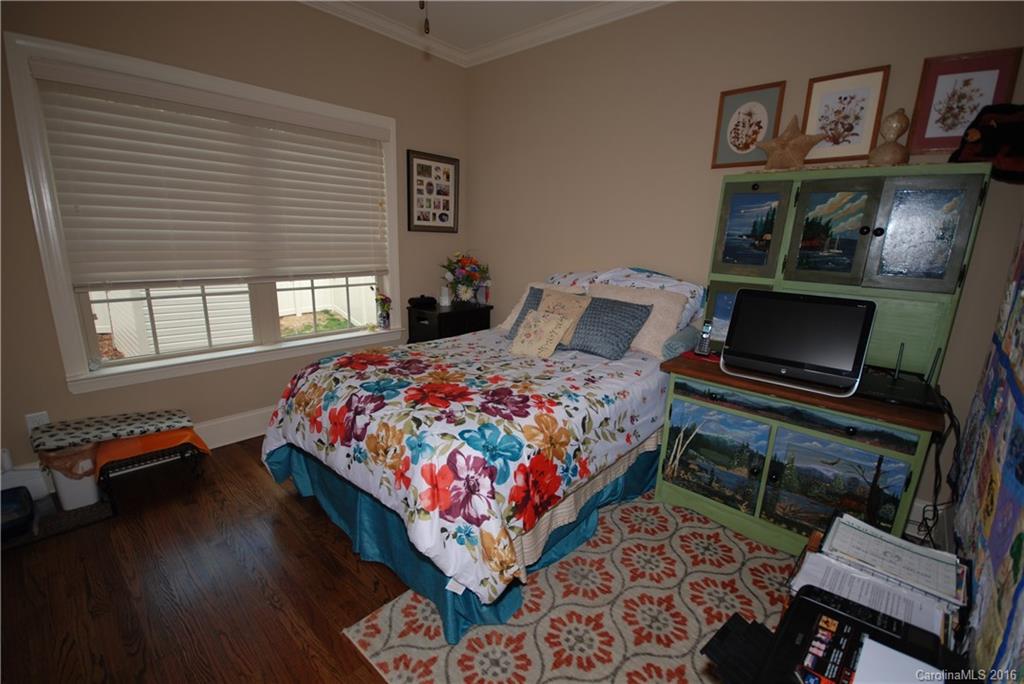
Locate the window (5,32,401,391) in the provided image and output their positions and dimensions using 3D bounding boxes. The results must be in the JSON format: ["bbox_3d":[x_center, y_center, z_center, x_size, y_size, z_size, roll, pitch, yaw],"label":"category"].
[{"bbox_3d":[-1.483,-0.652,2.608,0.100,1.585,1.892,13,17,40],"label":"window"}]

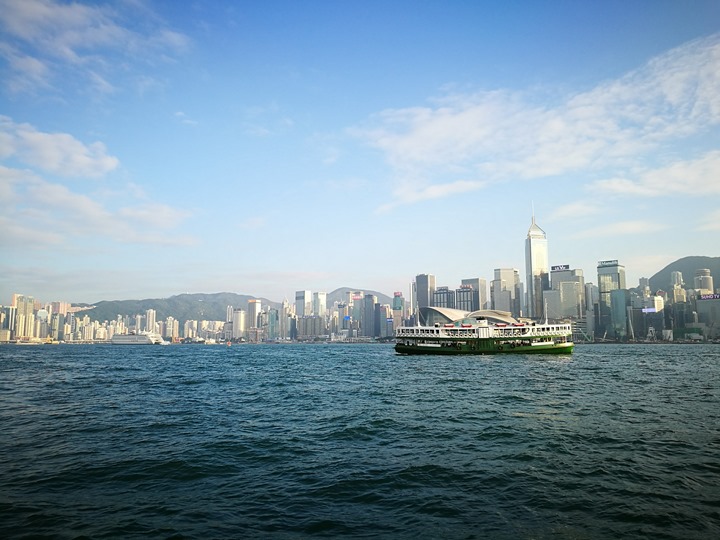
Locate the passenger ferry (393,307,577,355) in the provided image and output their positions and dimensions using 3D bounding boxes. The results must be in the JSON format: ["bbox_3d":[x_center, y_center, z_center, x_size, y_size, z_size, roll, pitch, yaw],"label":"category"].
[{"bbox_3d":[23.788,11.976,110.076,34.200,8.900,8.800,-1,-7,10],"label":"passenger ferry"}]

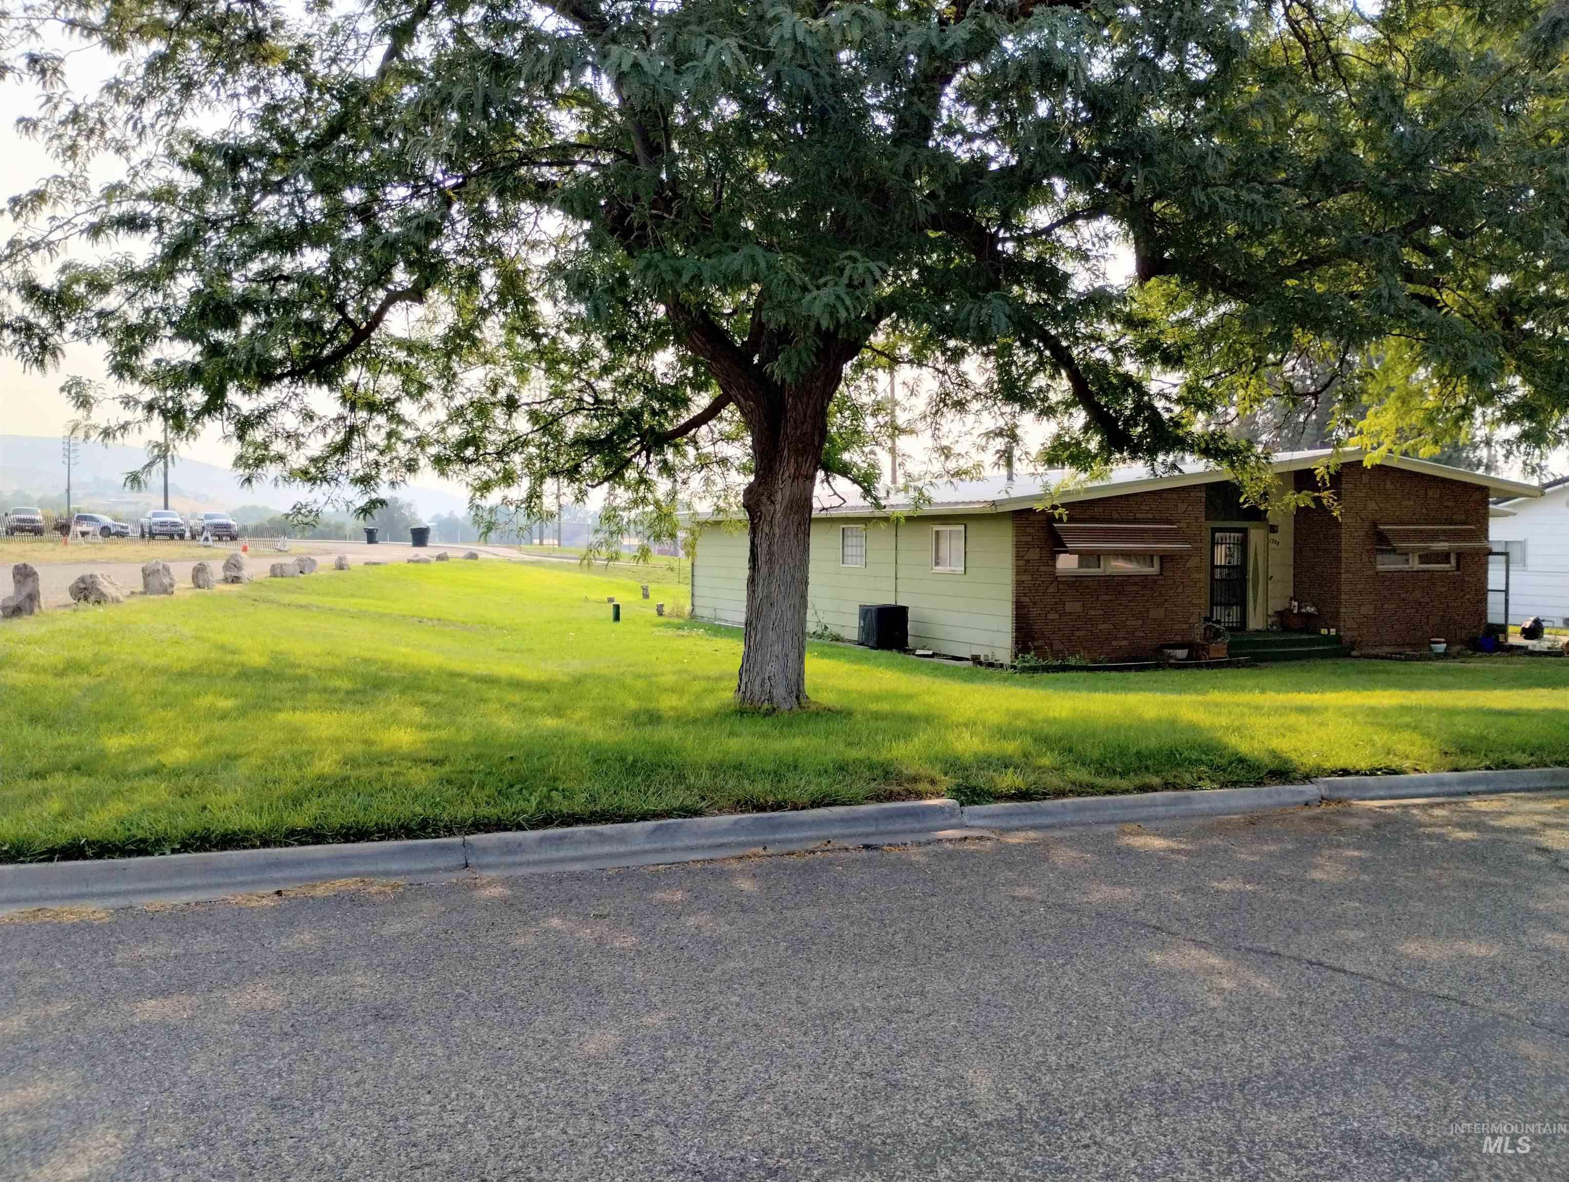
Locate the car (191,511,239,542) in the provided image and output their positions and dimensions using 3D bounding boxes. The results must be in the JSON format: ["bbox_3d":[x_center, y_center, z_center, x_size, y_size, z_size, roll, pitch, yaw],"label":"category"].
[{"bbox_3d":[-38.970,-4.388,87.000,2.000,1.920,5.700,-1,3,-34],"label":"car"}]

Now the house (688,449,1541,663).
[{"bbox_3d":[6.612,-1.118,31.010,14.090,3.920,15.090,-1,3,-26],"label":"house"}]

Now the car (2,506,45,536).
[{"bbox_3d":[-50.779,-4.631,85.000,2.000,1.920,5.500,-1,3,-34],"label":"car"}]

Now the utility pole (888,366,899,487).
[{"bbox_3d":[5.499,-6.878,64.000,0.300,10.200,0.300,0,2,0],"label":"utility pole"}]

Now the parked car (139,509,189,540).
[{"bbox_3d":[-41.777,-4.428,85.500,2.020,1.930,5.700,-1,3,-33],"label":"parked car"}]

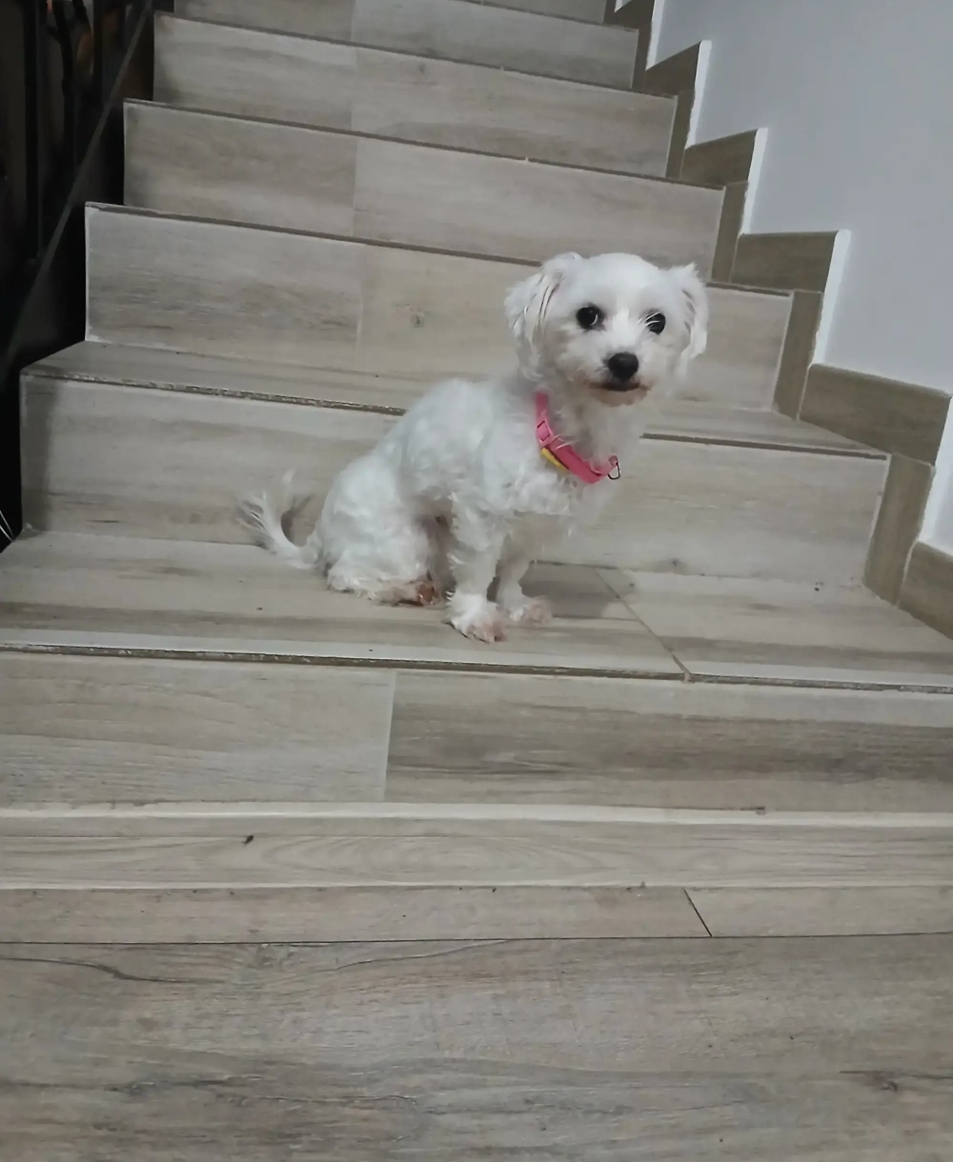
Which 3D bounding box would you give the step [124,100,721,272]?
[{"bbox_3d":[-0.080,-0.647,1.613,0.936,0.158,0.272,3,19,-12],"label":"step"}]

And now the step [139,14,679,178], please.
[{"bbox_3d":[-0.114,-0.897,1.838,0.936,0.158,0.272,3,19,-12],"label":"step"}]

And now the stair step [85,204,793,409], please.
[{"bbox_3d":[-0.046,-0.397,1.387,0.936,0.158,0.272,3,19,-12],"label":"stair step"}]

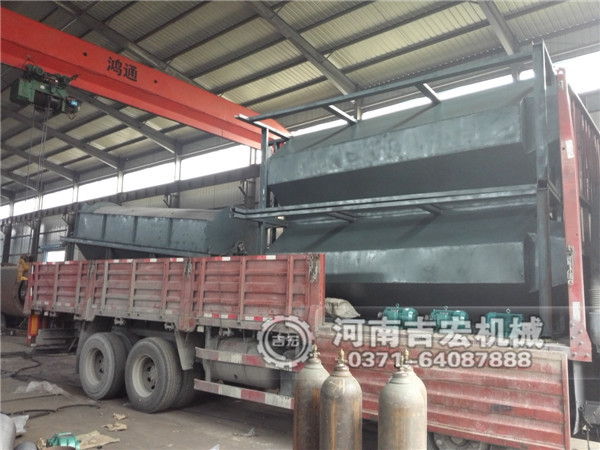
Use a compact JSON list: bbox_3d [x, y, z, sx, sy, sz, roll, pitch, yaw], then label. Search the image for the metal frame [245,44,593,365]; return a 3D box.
[{"bbox_3d":[1.295,-0.101,6.315,4.150,2.800,2.050,-5,-11,38],"label":"metal frame"}]

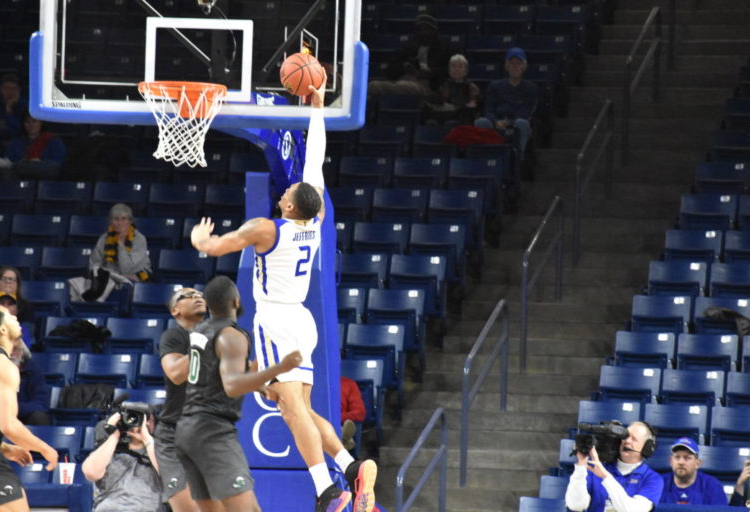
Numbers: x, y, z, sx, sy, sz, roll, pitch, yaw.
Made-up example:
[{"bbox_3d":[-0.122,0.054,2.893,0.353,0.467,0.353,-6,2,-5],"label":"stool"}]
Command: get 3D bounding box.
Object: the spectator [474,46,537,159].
[{"bbox_3d":[1.212,-1.336,50.882,0.580,1.250,0.800,1,-2,12],"label":"spectator"}]

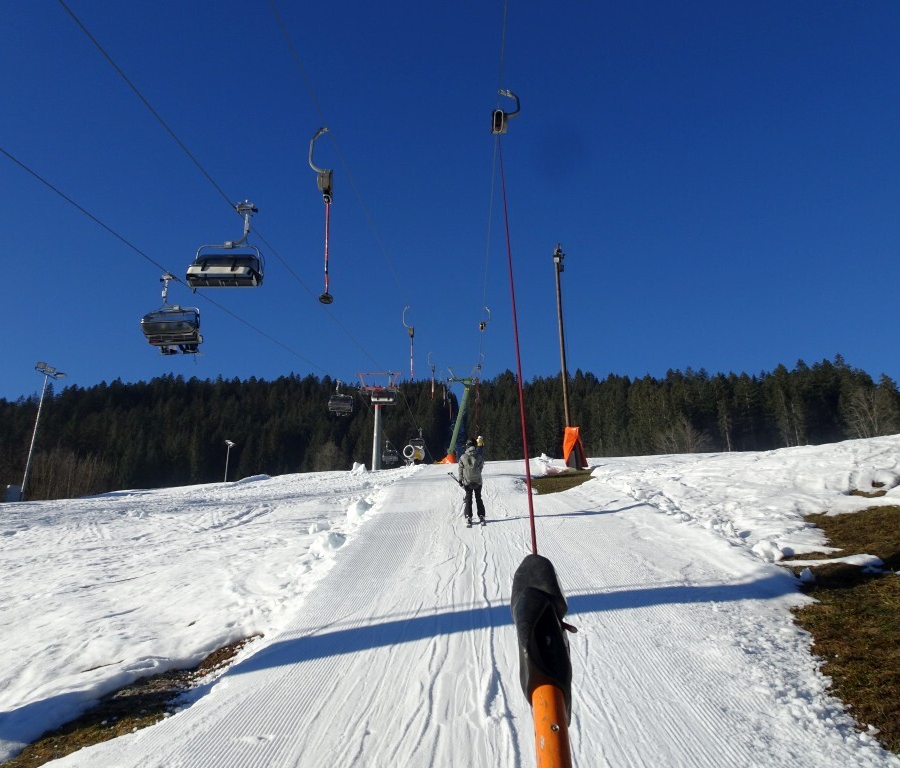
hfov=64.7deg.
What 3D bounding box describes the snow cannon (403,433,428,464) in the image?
[{"bbox_3d":[-2.730,5.379,57.000,1.600,2.100,2.000,-17,-25,39],"label":"snow cannon"}]

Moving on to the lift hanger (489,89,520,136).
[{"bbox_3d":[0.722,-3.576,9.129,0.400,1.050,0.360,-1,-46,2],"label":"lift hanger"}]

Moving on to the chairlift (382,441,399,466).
[{"bbox_3d":[-8.601,10.204,103.500,2.350,3.500,1.600,-1,-20,2],"label":"chairlift"}]

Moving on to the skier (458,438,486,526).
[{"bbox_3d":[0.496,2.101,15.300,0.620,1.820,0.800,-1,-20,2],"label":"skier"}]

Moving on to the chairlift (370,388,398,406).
[{"bbox_3d":[-5.996,1.282,65.000,2.300,1.650,1.500,-1,-20,2],"label":"chairlift"}]

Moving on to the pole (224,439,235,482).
[{"bbox_3d":[-35.634,13.009,113.548,1.000,8.700,2.100,-5,-20,15],"label":"pole"}]

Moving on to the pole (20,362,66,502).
[{"bbox_3d":[-27.647,2.994,47.414,1.000,9.500,2.200,-5,-20,15],"label":"pole"}]

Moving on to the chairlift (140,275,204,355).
[{"bbox_3d":[-11.821,-3.009,30.300,2.350,3.600,1.700,-1,-20,2],"label":"chairlift"}]

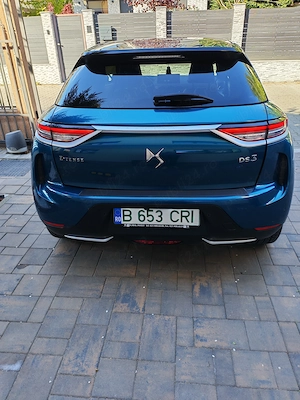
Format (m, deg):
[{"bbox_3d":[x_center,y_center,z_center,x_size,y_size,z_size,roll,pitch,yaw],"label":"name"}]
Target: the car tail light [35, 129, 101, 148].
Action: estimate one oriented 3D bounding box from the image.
[{"bbox_3d":[-0.514,-0.407,1.938,0.530,0.115,0.165,10,31,20],"label":"car tail light"}]

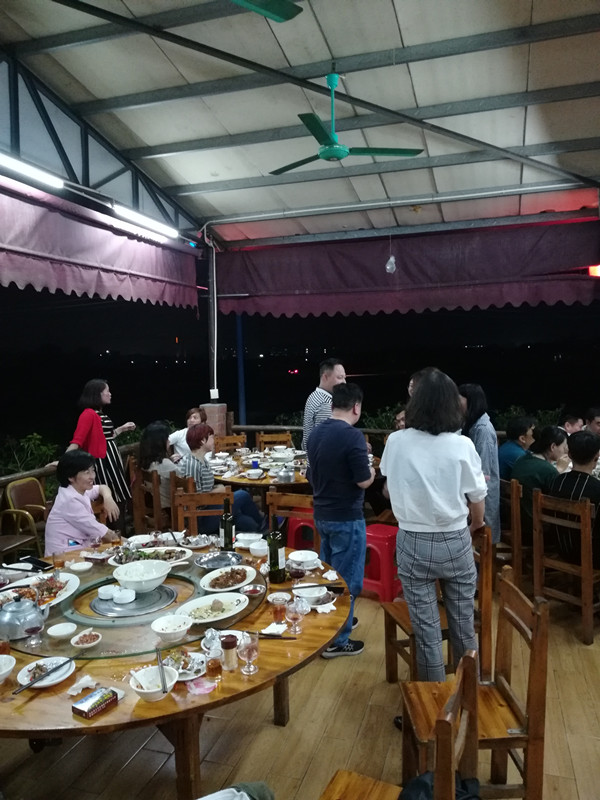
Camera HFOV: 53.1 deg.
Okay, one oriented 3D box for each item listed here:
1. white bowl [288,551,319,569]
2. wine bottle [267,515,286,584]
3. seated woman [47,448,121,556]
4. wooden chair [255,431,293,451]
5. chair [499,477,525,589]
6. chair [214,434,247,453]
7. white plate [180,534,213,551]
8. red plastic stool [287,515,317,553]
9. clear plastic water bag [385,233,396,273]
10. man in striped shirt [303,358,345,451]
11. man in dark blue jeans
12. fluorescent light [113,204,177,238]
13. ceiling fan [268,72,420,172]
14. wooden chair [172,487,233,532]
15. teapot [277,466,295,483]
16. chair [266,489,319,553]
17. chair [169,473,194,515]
[{"bbox_3d":[0.019,0.796,2.948,0.140,0.057,0.140,-1,4,0],"label":"white bowl"},{"bbox_3d":[-0.106,0.674,2.739,0.077,0.306,0.077,-1,4,0],"label":"wine bottle"},{"bbox_3d":[-1.102,0.921,3.499,0.640,1.270,0.480,-1,4,5],"label":"seated woman"},{"bbox_3d":[-0.280,0.829,6.881,0.400,0.890,0.450,-1,4,-2],"label":"wooden chair"},{"bbox_3d":[1.580,0.990,4.430,0.460,0.900,0.410,-3,5,-31],"label":"chair"},{"bbox_3d":[-0.716,0.838,6.822,0.400,0.890,0.450,-3,4,-25],"label":"chair"},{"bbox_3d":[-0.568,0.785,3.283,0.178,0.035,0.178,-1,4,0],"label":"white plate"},{"bbox_3d":[0.042,1.170,5.030,0.300,0.460,0.300,-1,4,0],"label":"red plastic stool"},{"bbox_3d":[1.028,-1.670,6.804,0.120,0.460,0.120,-1,4,0],"label":"clear plastic water bag"},{"bbox_3d":[0.251,0.563,4.500,0.340,1.740,0.500,2,5,37],"label":"man in striped shirt"},{"bbox_3d":[0.259,0.702,3.737,0.400,1.620,0.480,-4,5,-36],"label":"man in dark blue jeans"},{"bbox_3d":[-1.514,-1.781,6.055,0.090,0.090,1.220,1,4,18],"label":"fluorescent light"},{"bbox_3d":[0.232,-2.088,4.389,1.300,0.640,1.240,1,4,18],"label":"ceiling fan"},{"bbox_3d":[-0.609,1.045,3.853,0.400,0.890,0.450,-1,4,-7],"label":"wooden chair"},{"bbox_3d":[-0.122,0.606,5.003,0.170,0.136,0.145,2,5,35],"label":"teapot"},{"bbox_3d":[-0.104,1.041,3.822,0.400,0.890,0.450,1,4,20],"label":"chair"},{"bbox_3d":[-0.750,1.013,4.769,0.460,0.900,0.410,-4,5,-34],"label":"chair"}]

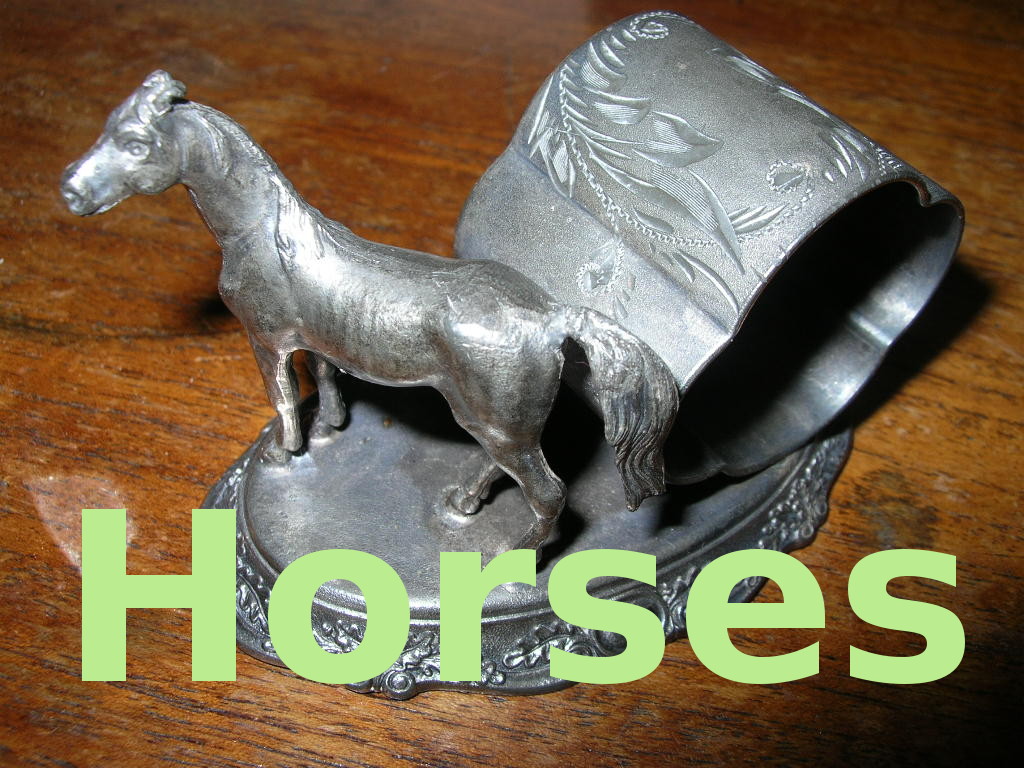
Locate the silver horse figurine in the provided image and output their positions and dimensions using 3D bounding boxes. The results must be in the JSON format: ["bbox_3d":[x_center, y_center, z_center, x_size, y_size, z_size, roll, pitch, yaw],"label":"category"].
[{"bbox_3d":[-0.015,-0.005,0.114,0.067,0.058,0.016,18,51,15],"label":"silver horse figurine"}]

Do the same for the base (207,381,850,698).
[{"bbox_3d":[0.004,0.009,0.145,0.094,0.009,0.061,-17,51,-14],"label":"base"}]

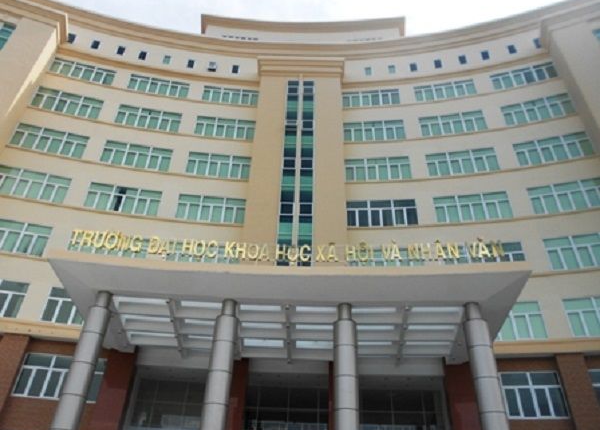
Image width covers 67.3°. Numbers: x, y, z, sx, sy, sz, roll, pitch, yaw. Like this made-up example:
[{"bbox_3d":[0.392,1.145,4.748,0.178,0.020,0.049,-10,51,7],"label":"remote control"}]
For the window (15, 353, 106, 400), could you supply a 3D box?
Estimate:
[{"bbox_3d":[-11.635,7.918,21.973,3.754,2.016,0.200,8,-35,-8],"label":"window"}]

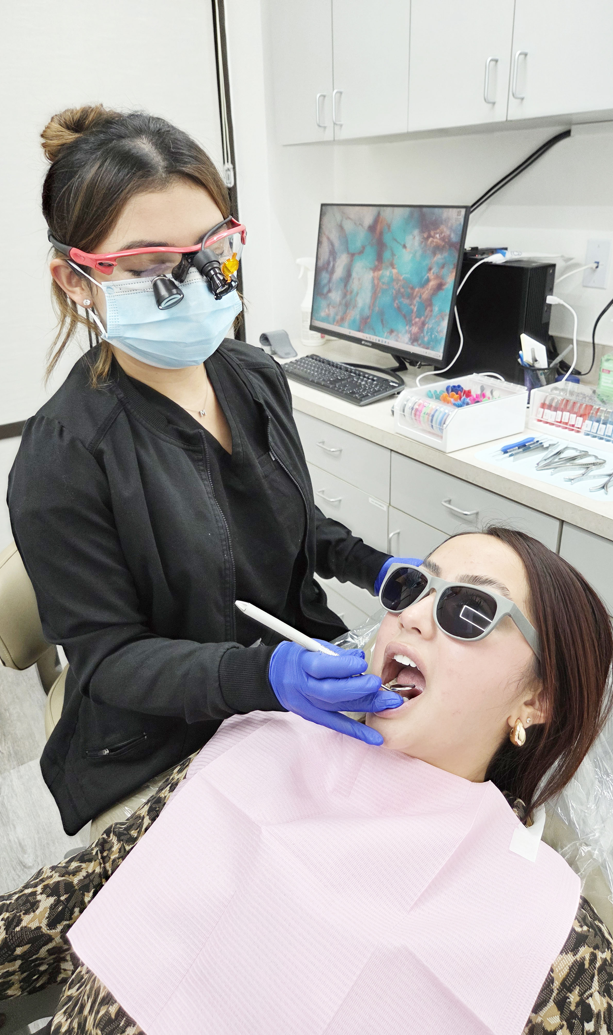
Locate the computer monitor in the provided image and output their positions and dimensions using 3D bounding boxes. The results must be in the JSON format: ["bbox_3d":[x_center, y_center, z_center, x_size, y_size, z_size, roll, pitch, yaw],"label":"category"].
[{"bbox_3d":[0.221,-0.616,1.874,0.155,0.430,0.610,-18,30,-28],"label":"computer monitor"}]

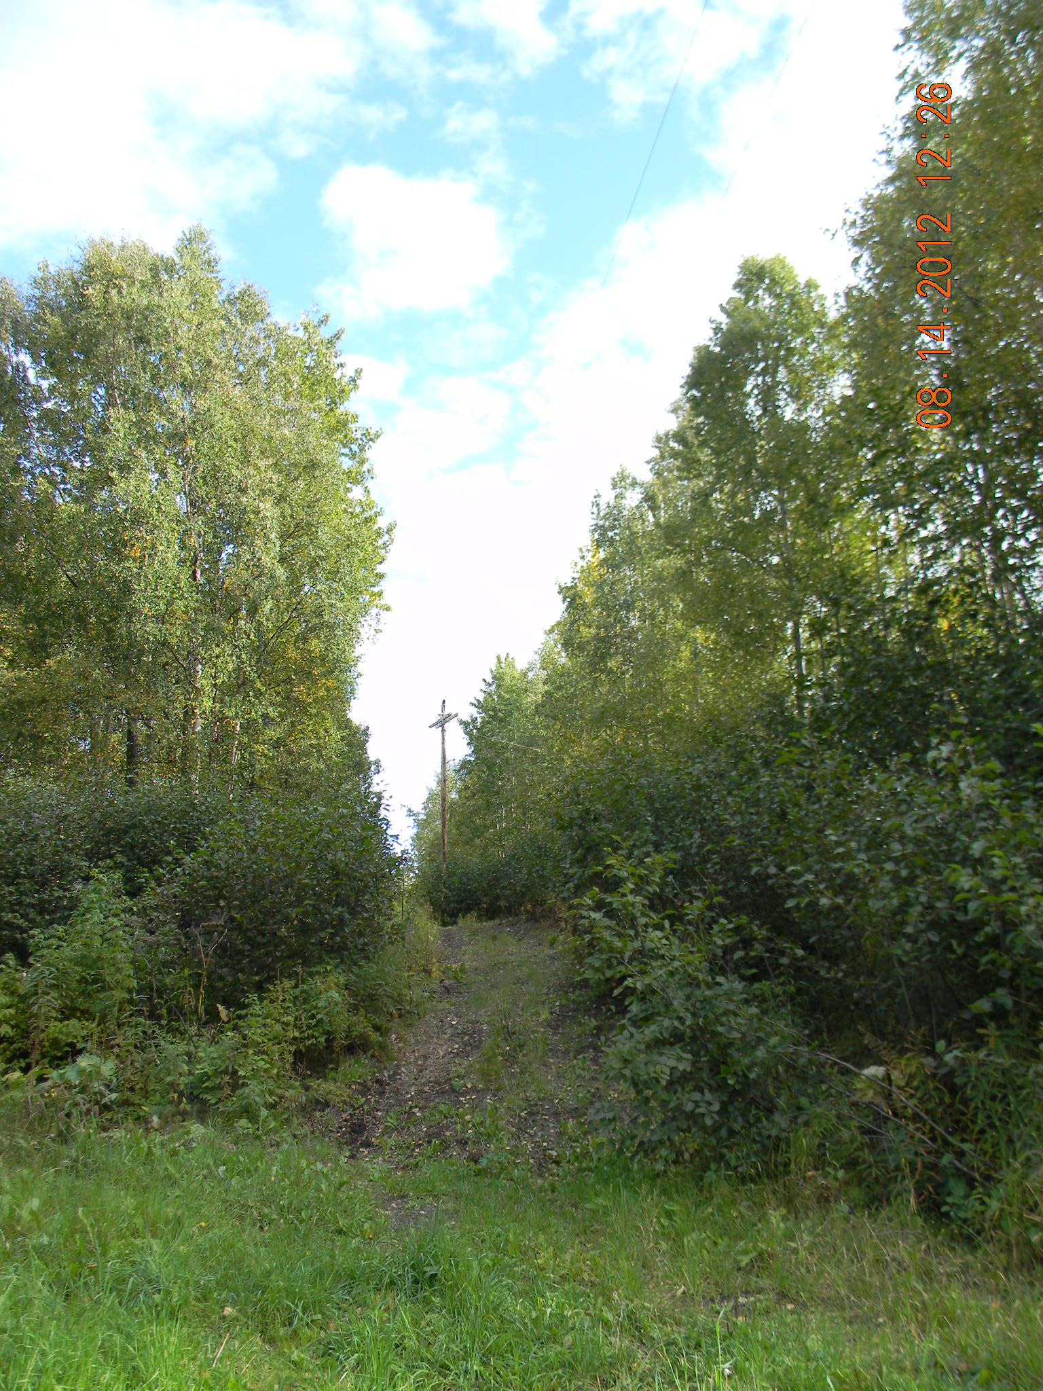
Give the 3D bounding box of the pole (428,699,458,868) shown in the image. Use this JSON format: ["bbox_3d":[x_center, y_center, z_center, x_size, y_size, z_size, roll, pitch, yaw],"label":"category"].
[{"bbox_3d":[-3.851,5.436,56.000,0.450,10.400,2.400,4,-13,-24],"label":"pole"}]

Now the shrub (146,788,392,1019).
[{"bbox_3d":[-2.394,2.008,10.800,2.150,2.150,2.000,1,-12,-12],"label":"shrub"}]

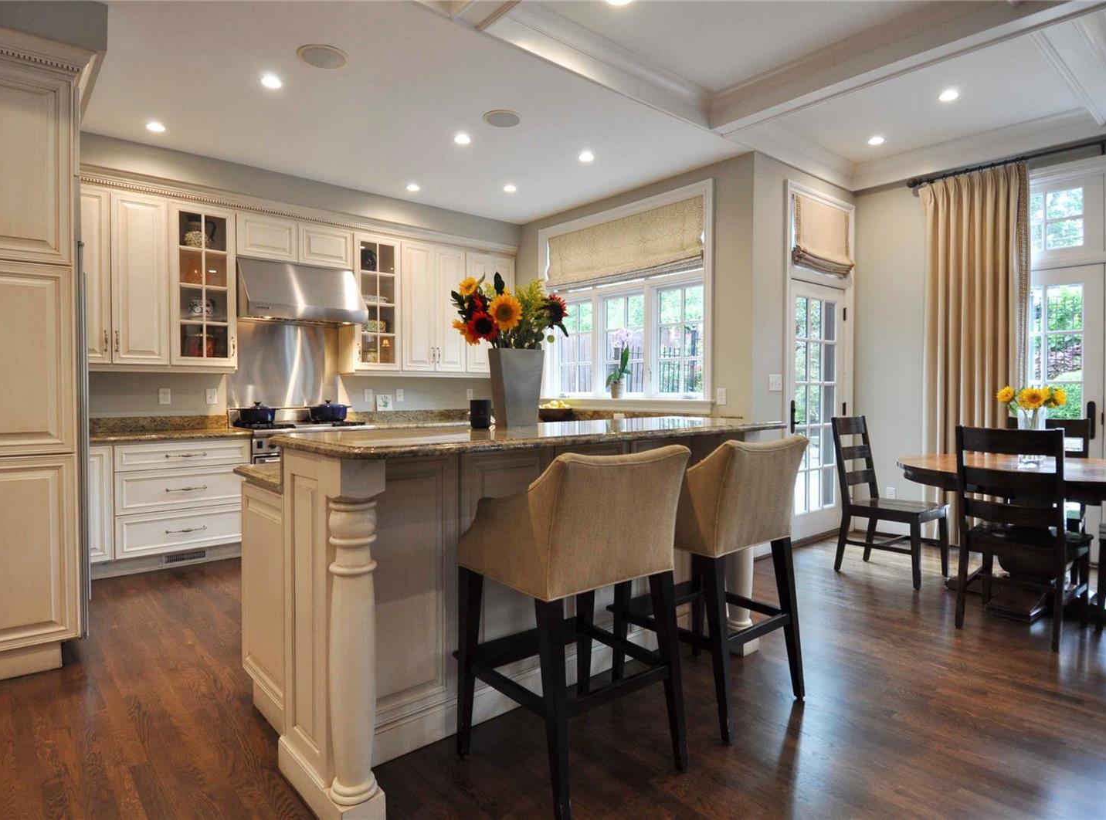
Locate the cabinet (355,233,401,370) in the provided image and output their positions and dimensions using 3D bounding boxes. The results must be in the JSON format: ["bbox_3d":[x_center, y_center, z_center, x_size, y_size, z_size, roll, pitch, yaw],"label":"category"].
[{"bbox_3d":[-1.611,-0.914,5.436,0.418,1.147,0.350,-2,3,-41],"label":"cabinet"}]

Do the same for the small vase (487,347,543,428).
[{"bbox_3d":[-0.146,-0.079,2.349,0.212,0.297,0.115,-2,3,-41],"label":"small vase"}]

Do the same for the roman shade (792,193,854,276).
[{"bbox_3d":[2.195,-1.393,4.962,0.916,0.552,0.079,-1,2,-40],"label":"roman shade"}]

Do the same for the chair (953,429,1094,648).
[{"bbox_3d":[2.402,0.601,3.151,0.561,1.024,0.468,-1,2,-42],"label":"chair"}]

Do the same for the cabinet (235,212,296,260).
[{"bbox_3d":[-2.257,-1.301,4.798,0.440,0.315,0.345,-1,2,-40],"label":"cabinet"}]

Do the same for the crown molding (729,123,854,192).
[{"bbox_3d":[1.934,-1.908,4.664,1.773,0.187,0.118,-1,2,-40],"label":"crown molding"}]

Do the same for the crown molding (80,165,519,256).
[{"bbox_3d":[-1.748,-1.543,5.025,3.670,0.107,0.100,-2,3,-41],"label":"crown molding"}]

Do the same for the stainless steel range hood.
[{"bbox_3d":[-2.030,-0.914,4.905,0.905,0.451,0.610,-2,3,-41],"label":"stainless steel range hood"}]

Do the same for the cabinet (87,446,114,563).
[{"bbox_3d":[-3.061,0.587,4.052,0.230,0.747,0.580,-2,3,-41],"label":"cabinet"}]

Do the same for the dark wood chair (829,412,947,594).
[{"bbox_3d":[2.195,0.570,4.040,0.445,1.012,0.560,-2,3,-41],"label":"dark wood chair"}]

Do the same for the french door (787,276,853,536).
[{"bbox_3d":[2.207,0.017,5.088,0.906,2.059,0.069,-1,2,-40],"label":"french door"}]

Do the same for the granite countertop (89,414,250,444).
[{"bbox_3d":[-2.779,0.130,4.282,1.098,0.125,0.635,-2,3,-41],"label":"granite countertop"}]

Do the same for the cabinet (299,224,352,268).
[{"bbox_3d":[-1.921,-1.307,5.076,0.440,0.315,0.345,-1,2,-40],"label":"cabinet"}]

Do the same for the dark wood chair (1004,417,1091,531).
[{"bbox_3d":[2.990,0.584,3.830,0.561,1.024,0.468,-1,2,-40],"label":"dark wood chair"}]

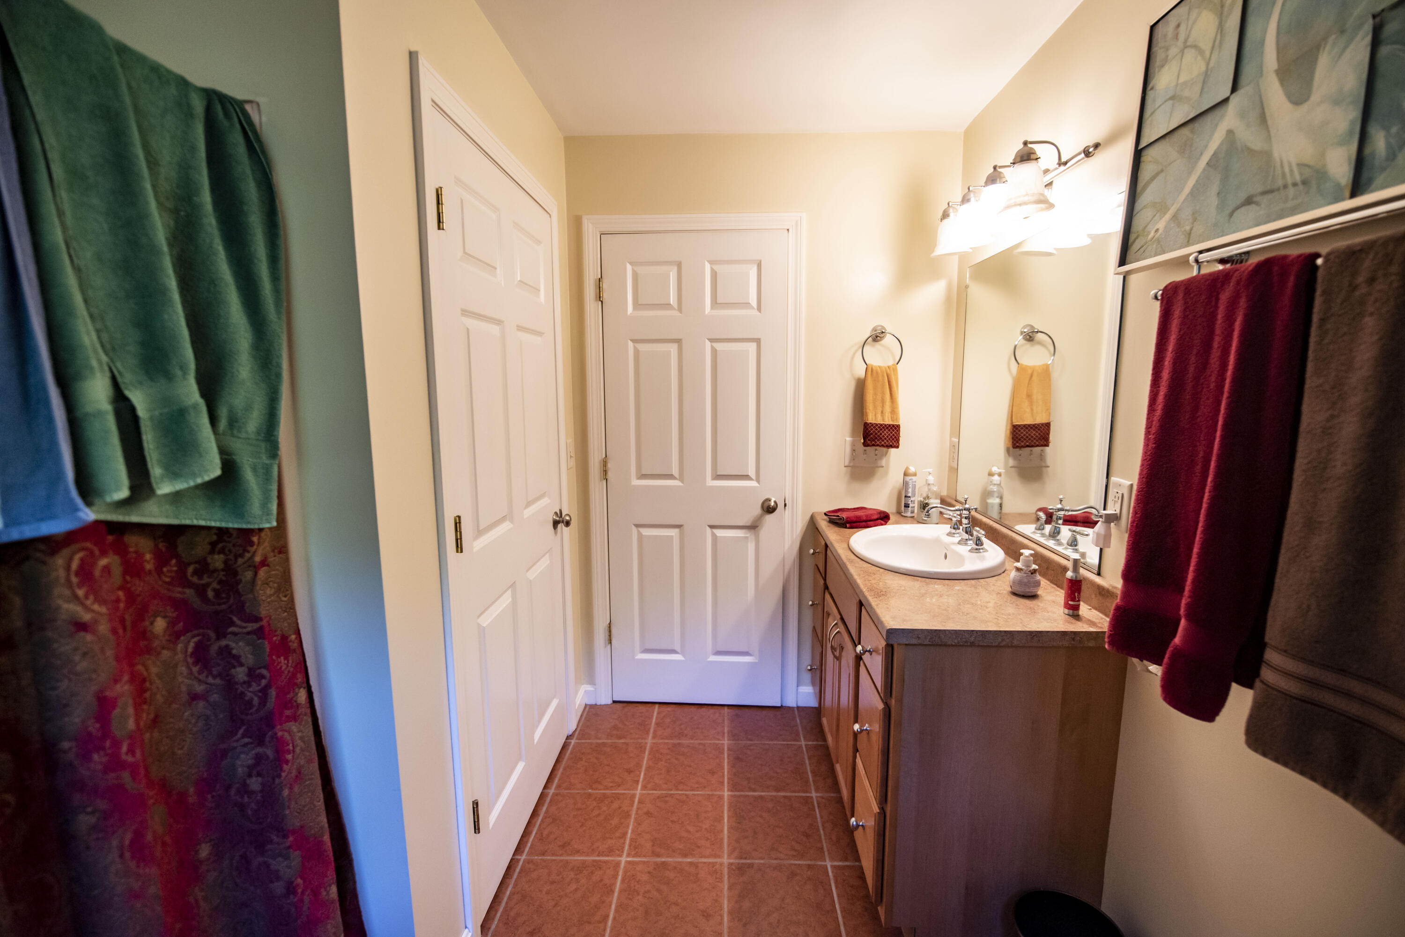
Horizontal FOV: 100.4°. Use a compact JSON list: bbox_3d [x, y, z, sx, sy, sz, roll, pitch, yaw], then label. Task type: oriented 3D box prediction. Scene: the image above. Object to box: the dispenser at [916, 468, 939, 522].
[{"bbox_3d":[0.896,0.112,2.320,0.068,0.212,0.086,-4,8,-28],"label":"dispenser"}]

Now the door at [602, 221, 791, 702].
[{"bbox_3d":[-0.028,0.046,2.515,0.752,2.027,0.042,0,7,2],"label":"door"}]

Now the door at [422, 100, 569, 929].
[{"bbox_3d":[-0.585,0.149,1.834,0.036,2.030,0.856,0,8,3],"label":"door"}]

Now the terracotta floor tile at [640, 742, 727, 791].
[{"bbox_3d":[-0.065,1.124,2.201,0.301,0.010,0.301,0,7,2],"label":"terracotta floor tile"}]

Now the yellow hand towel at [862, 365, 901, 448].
[{"bbox_3d":[0.723,-0.252,2.370,0.151,0.340,0.055,0,7,2],"label":"yellow hand towel"}]

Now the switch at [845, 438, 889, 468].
[{"bbox_3d":[0.678,-0.066,2.451,0.163,0.118,0.012,0,7,2],"label":"switch"}]

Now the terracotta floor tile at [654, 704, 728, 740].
[{"bbox_3d":[-0.055,1.094,2.509,0.302,0.010,0.280,0,8,2],"label":"terracotta floor tile"}]

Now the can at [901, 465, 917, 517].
[{"bbox_3d":[0.853,0.093,2.410,0.053,0.207,0.053,0,7,2],"label":"can"}]

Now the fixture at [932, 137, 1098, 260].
[{"bbox_3d":[0.897,-0.802,1.794,0.222,0.190,0.860,0,8,2],"label":"fixture"}]

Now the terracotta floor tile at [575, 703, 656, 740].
[{"bbox_3d":[-0.363,1.094,2.520,0.302,0.010,0.280,0,8,2],"label":"terracotta floor tile"}]

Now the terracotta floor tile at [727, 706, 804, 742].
[{"bbox_3d":[0.251,1.087,2.485,0.301,0.010,0.290,0,7,2],"label":"terracotta floor tile"}]

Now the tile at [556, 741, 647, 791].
[{"bbox_3d":[-0.373,1.132,2.230,0.302,0.010,0.302,0,8,2],"label":"tile"}]

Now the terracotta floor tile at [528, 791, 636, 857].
[{"bbox_3d":[-0.384,1.172,1.929,0.302,0.010,0.302,0,8,2],"label":"terracotta floor tile"}]

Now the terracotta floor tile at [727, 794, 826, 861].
[{"bbox_3d":[0.229,1.161,1.891,0.301,0.010,0.301,0,7,2],"label":"terracotta floor tile"}]

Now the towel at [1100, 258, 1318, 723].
[{"bbox_3d":[0.812,0.030,0.970,0.110,0.690,0.295,0,8,2],"label":"towel"}]

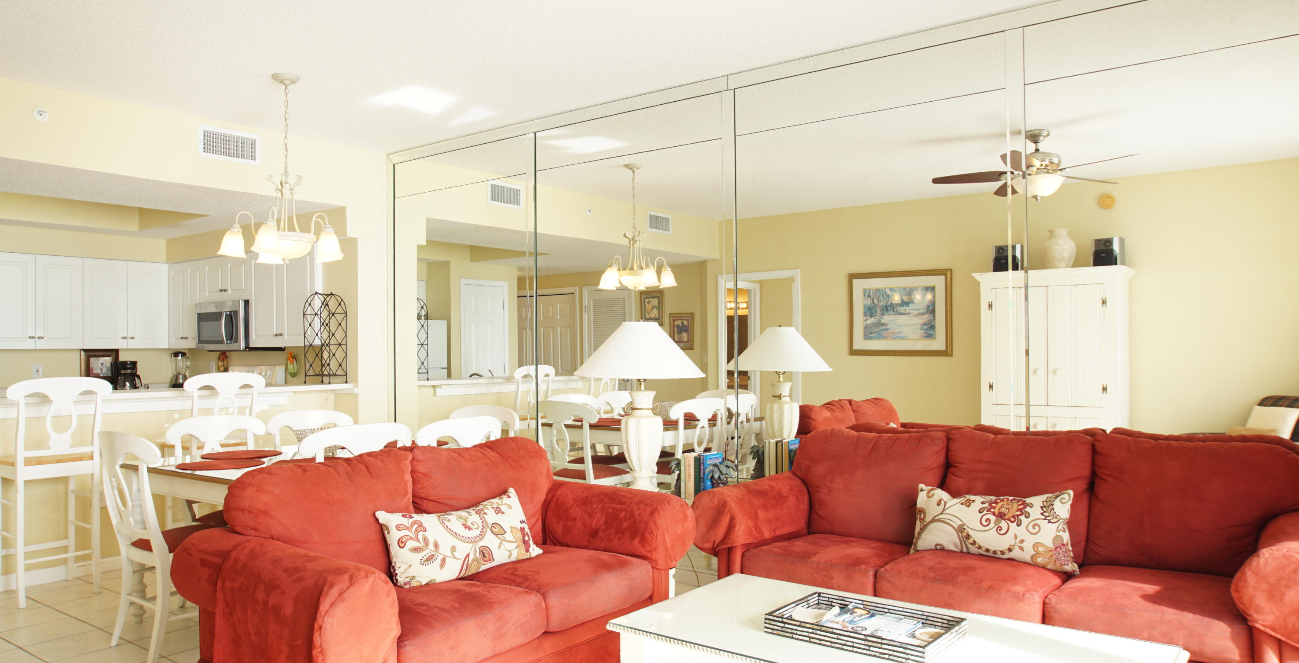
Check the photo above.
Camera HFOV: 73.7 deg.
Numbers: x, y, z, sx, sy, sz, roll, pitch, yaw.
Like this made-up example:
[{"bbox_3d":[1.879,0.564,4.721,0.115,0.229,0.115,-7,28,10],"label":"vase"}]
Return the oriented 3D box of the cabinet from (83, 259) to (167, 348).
[{"bbox_3d":[-4.687,-0.233,7.653,0.310,0.768,0.690,-1,-1,37],"label":"cabinet"}]

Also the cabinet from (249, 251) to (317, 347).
[{"bbox_3d":[-2.746,-0.269,6.808,0.926,0.767,0.325,-1,-1,37],"label":"cabinet"}]

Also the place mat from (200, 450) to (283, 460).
[{"bbox_3d":[-2.107,0.642,4.485,0.382,0.009,0.382,-1,-1,0],"label":"place mat"}]

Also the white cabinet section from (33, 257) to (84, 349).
[{"bbox_3d":[-4.974,-0.232,7.214,0.319,0.759,0.344,-1,-1,37],"label":"white cabinet section"}]

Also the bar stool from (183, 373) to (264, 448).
[{"bbox_3d":[-2.737,0.846,5.393,0.513,1.180,0.499,-1,-1,37],"label":"bar stool"}]

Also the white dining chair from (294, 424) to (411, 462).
[{"bbox_3d":[-1.475,0.911,4.014,0.546,0.970,0.549,-1,-1,37],"label":"white dining chair"}]

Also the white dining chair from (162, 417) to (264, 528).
[{"bbox_3d":[-2.115,0.928,4.476,0.552,0.967,0.534,-1,-1,37],"label":"white dining chair"}]

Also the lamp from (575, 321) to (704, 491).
[{"bbox_3d":[-0.037,0.361,4.161,0.630,0.831,0.630,-1,-1,0],"label":"lamp"}]

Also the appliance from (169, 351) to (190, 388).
[{"bbox_3d":[-4.261,0.383,7.852,0.180,0.375,0.170,1,-2,-42],"label":"appliance"}]

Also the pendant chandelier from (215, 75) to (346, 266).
[{"bbox_3d":[-1.907,-0.845,4.549,0.660,0.990,0.660,-1,-1,37],"label":"pendant chandelier"}]

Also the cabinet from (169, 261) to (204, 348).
[{"bbox_3d":[-4.012,-0.237,7.775,0.615,0.768,0.310,-1,-1,37],"label":"cabinet"}]

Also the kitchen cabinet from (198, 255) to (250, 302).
[{"bbox_3d":[-3.461,-0.437,7.363,0.768,0.387,0.310,-1,-1,37],"label":"kitchen cabinet"}]

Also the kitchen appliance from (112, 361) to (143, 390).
[{"bbox_3d":[-4.476,0.417,7.385,0.234,0.323,0.172,-1,-1,37],"label":"kitchen appliance"}]

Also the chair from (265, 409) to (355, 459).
[{"bbox_3d":[-1.768,0.925,4.883,0.550,0.945,0.560,-1,-1,37],"label":"chair"}]

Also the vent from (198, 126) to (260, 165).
[{"bbox_3d":[-2.675,-1.188,5.534,0.026,0.208,0.397,-1,-1,37],"label":"vent"}]

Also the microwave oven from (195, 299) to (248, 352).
[{"bbox_3d":[-3.468,-0.036,7.301,0.757,0.412,0.410,-1,-1,37],"label":"microwave oven"}]

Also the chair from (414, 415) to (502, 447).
[{"bbox_3d":[-1.155,0.911,4.485,0.550,0.945,0.560,-1,-1,37],"label":"chair"}]

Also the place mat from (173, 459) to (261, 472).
[{"bbox_3d":[-1.972,0.612,3.981,0.385,0.012,0.385,-1,-1,0],"label":"place mat"}]

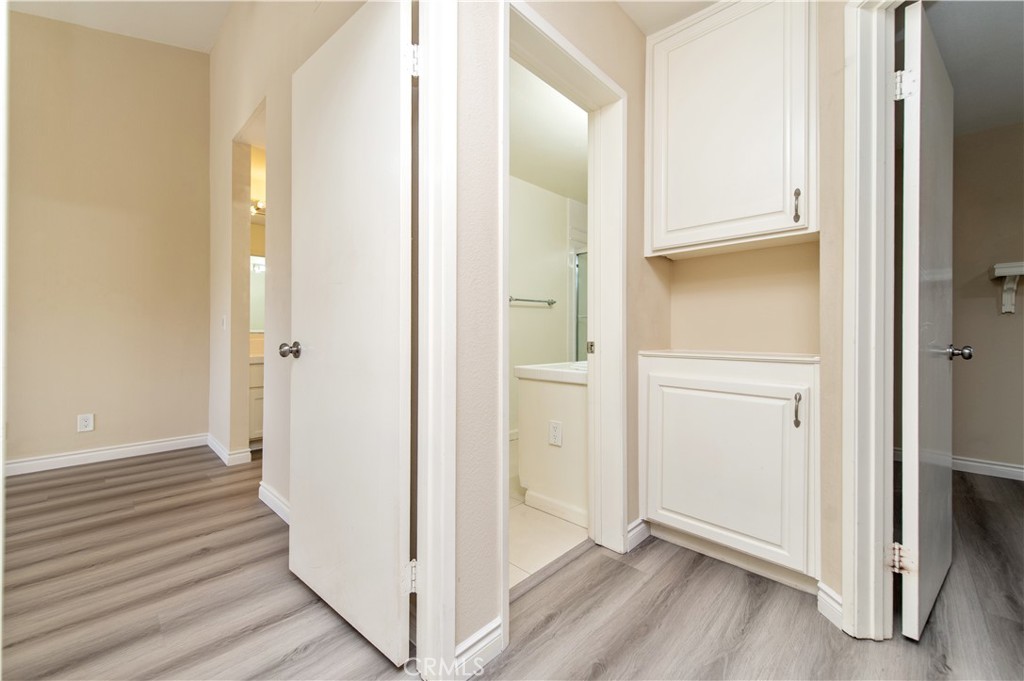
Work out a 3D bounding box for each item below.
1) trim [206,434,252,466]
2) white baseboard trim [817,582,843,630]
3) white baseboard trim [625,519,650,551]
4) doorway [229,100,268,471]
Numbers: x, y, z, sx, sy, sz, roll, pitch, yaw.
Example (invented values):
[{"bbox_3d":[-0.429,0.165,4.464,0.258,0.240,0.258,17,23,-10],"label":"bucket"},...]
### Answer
[{"bbox_3d":[-2.412,0.907,3.372,0.866,0.100,0.150,0,0,44],"label":"trim"},{"bbox_3d":[1.110,0.923,1.380,0.015,0.095,0.100,0,0,-1],"label":"white baseboard trim"},{"bbox_3d":[0.607,0.921,1.904,0.015,0.095,0.217,0,0,44],"label":"white baseboard trim"},{"bbox_3d":[-1.773,-0.255,2.744,0.900,2.427,0.139,0,0,44],"label":"doorway"}]

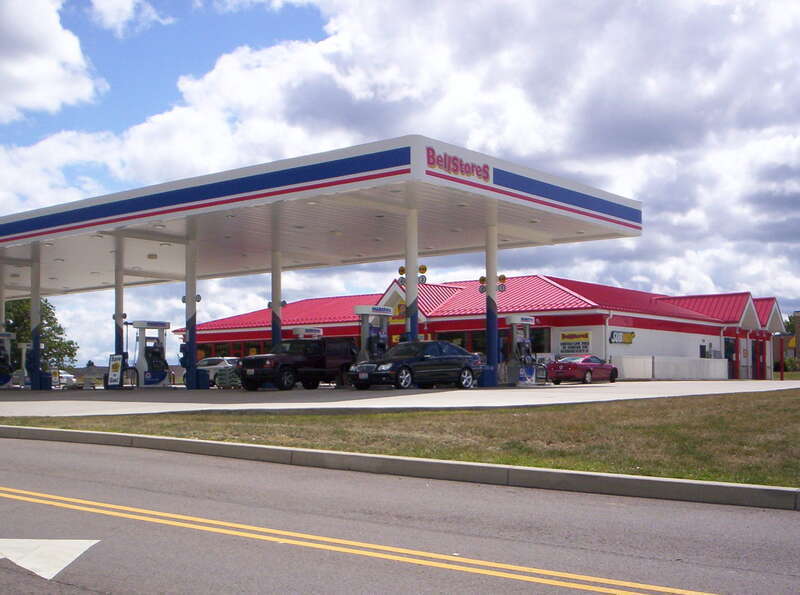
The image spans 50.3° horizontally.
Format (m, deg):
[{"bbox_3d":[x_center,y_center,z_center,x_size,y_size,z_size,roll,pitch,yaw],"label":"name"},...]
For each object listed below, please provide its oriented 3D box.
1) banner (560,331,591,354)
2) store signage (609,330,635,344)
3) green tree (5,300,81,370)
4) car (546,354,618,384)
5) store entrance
[{"bbox_3d":[9.332,2.407,45.200,1.900,1.200,0.060,-4,-6,42],"label":"banner"},{"bbox_3d":[11.802,2.136,45.300,0.150,0.660,2.600,-4,-6,45],"label":"store signage"},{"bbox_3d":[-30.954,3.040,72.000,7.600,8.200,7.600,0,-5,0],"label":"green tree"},{"bbox_3d":[8.689,3.447,40.700,1.800,1.400,4.600,-4,-6,38],"label":"car"},{"bbox_3d":[24.180,4.263,57.500,0.200,2.600,2.300,-4,-6,45],"label":"store entrance"}]

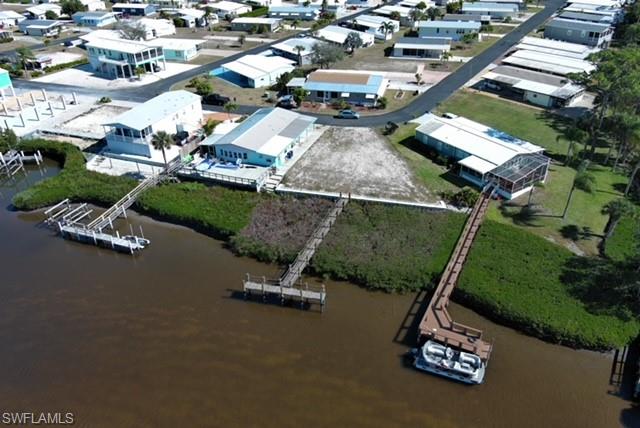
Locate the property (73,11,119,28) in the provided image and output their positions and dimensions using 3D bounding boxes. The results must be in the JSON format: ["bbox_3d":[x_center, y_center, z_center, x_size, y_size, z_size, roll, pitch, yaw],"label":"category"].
[{"bbox_3d":[-87.195,-75.705,199.541,13.500,4.200,9.500,14,33,24],"label":"property"}]

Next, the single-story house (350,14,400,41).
[{"bbox_3d":[16.920,-57.430,159.000,8.590,3.510,15.620,-30,42,-35],"label":"single-story house"}]

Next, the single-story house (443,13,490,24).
[{"bbox_3d":[49.948,-65.350,175.065,17.200,3.300,9.500,3,32,4],"label":"single-story house"}]

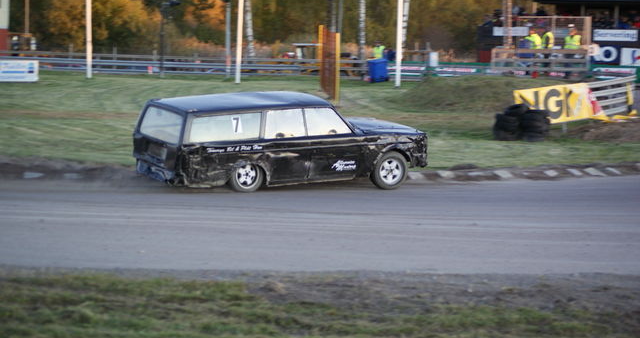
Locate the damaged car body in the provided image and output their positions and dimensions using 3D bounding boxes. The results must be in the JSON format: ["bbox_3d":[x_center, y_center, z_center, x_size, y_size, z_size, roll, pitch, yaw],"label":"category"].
[{"bbox_3d":[-0.585,-0.421,31.443,4.480,1.400,1.700,-2,7,-32],"label":"damaged car body"}]

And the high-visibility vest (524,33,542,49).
[{"bbox_3d":[6.824,-4.059,63.700,0.380,0.620,0.520,-1,5,-25],"label":"high-visibility vest"}]

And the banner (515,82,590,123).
[{"bbox_3d":[5.355,-1.482,46.000,0.080,0.830,3.700,4,5,36],"label":"banner"}]

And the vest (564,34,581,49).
[{"bbox_3d":[8.109,-4.085,64.000,0.530,0.620,0.320,2,4,14],"label":"vest"}]

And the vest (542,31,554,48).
[{"bbox_3d":[7.338,-4.127,64.000,0.340,0.620,0.480,0,4,-18],"label":"vest"}]

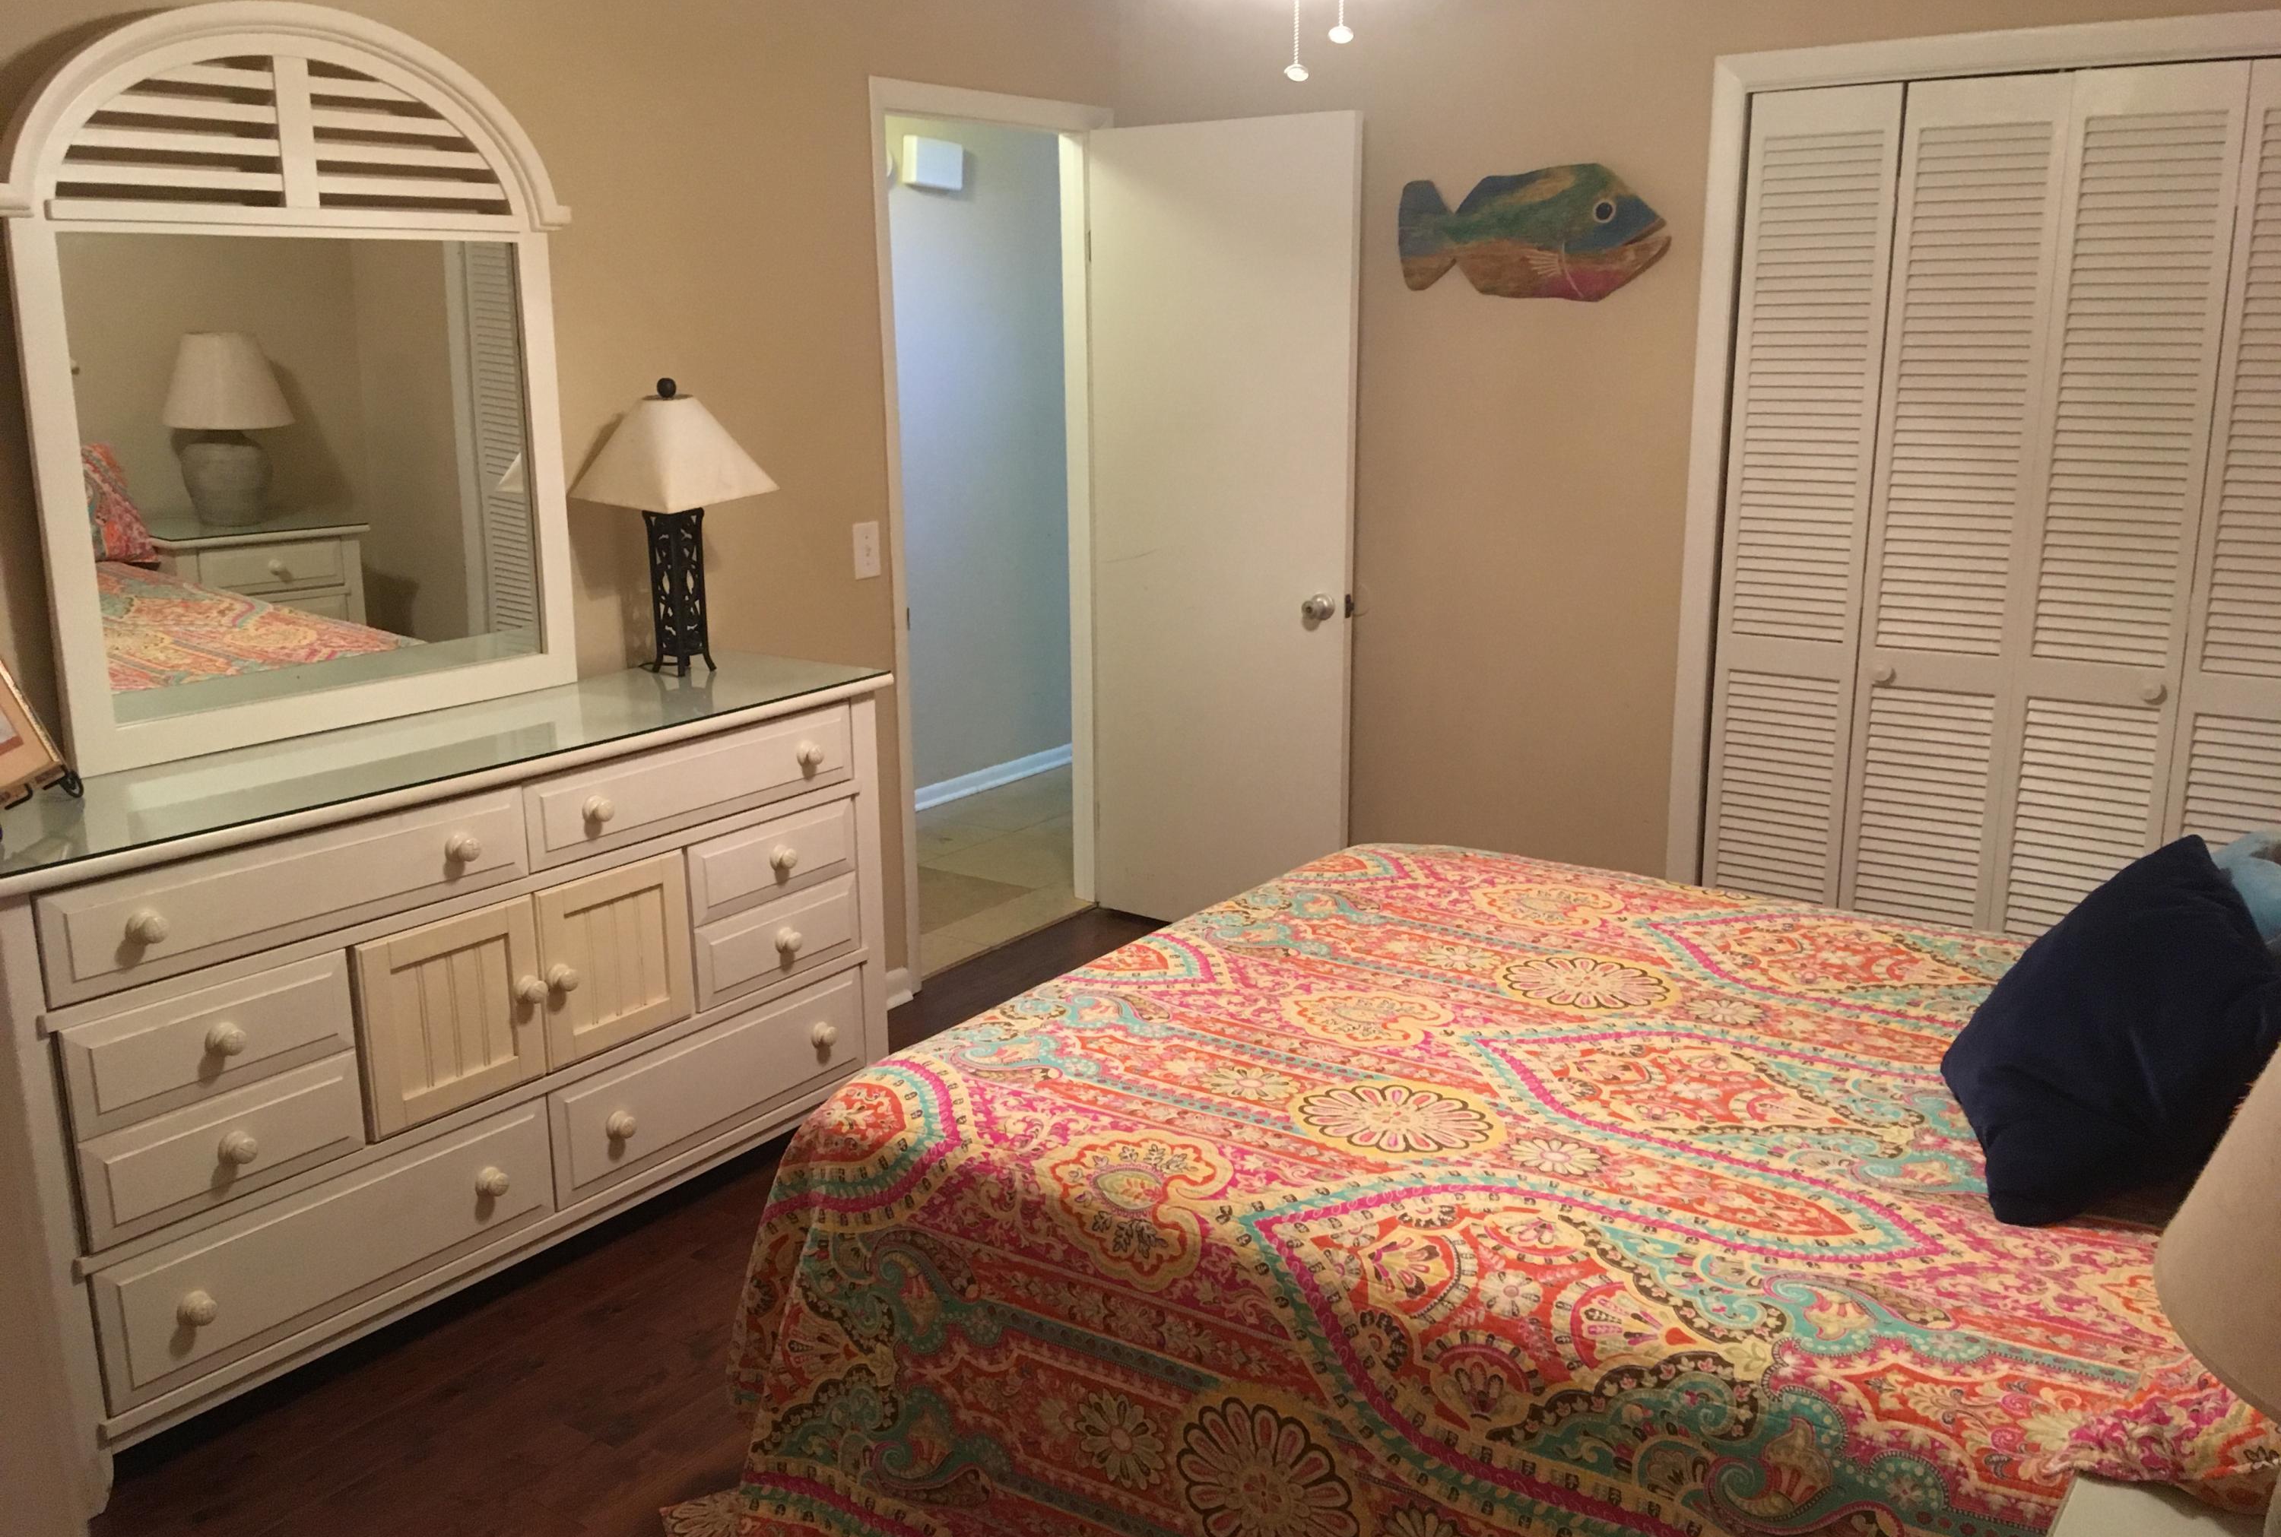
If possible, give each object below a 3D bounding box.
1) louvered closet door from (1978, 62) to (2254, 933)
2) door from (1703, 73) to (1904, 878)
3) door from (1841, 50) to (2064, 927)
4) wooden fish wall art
[{"bbox_3d":[1.983,-0.381,3.916,0.305,1.998,0.034,8,16,32],"label":"louvered closet door"},{"bbox_3d":[1.459,-0.456,4.252,0.305,1.999,0.034,8,16,32],"label":"door"},{"bbox_3d":[1.721,-0.419,4.084,0.316,2.000,0.034,8,16,32],"label":"door"},{"bbox_3d":[0.894,-1.220,4.374,0.653,0.297,0.025,8,16,32],"label":"wooden fish wall art"}]

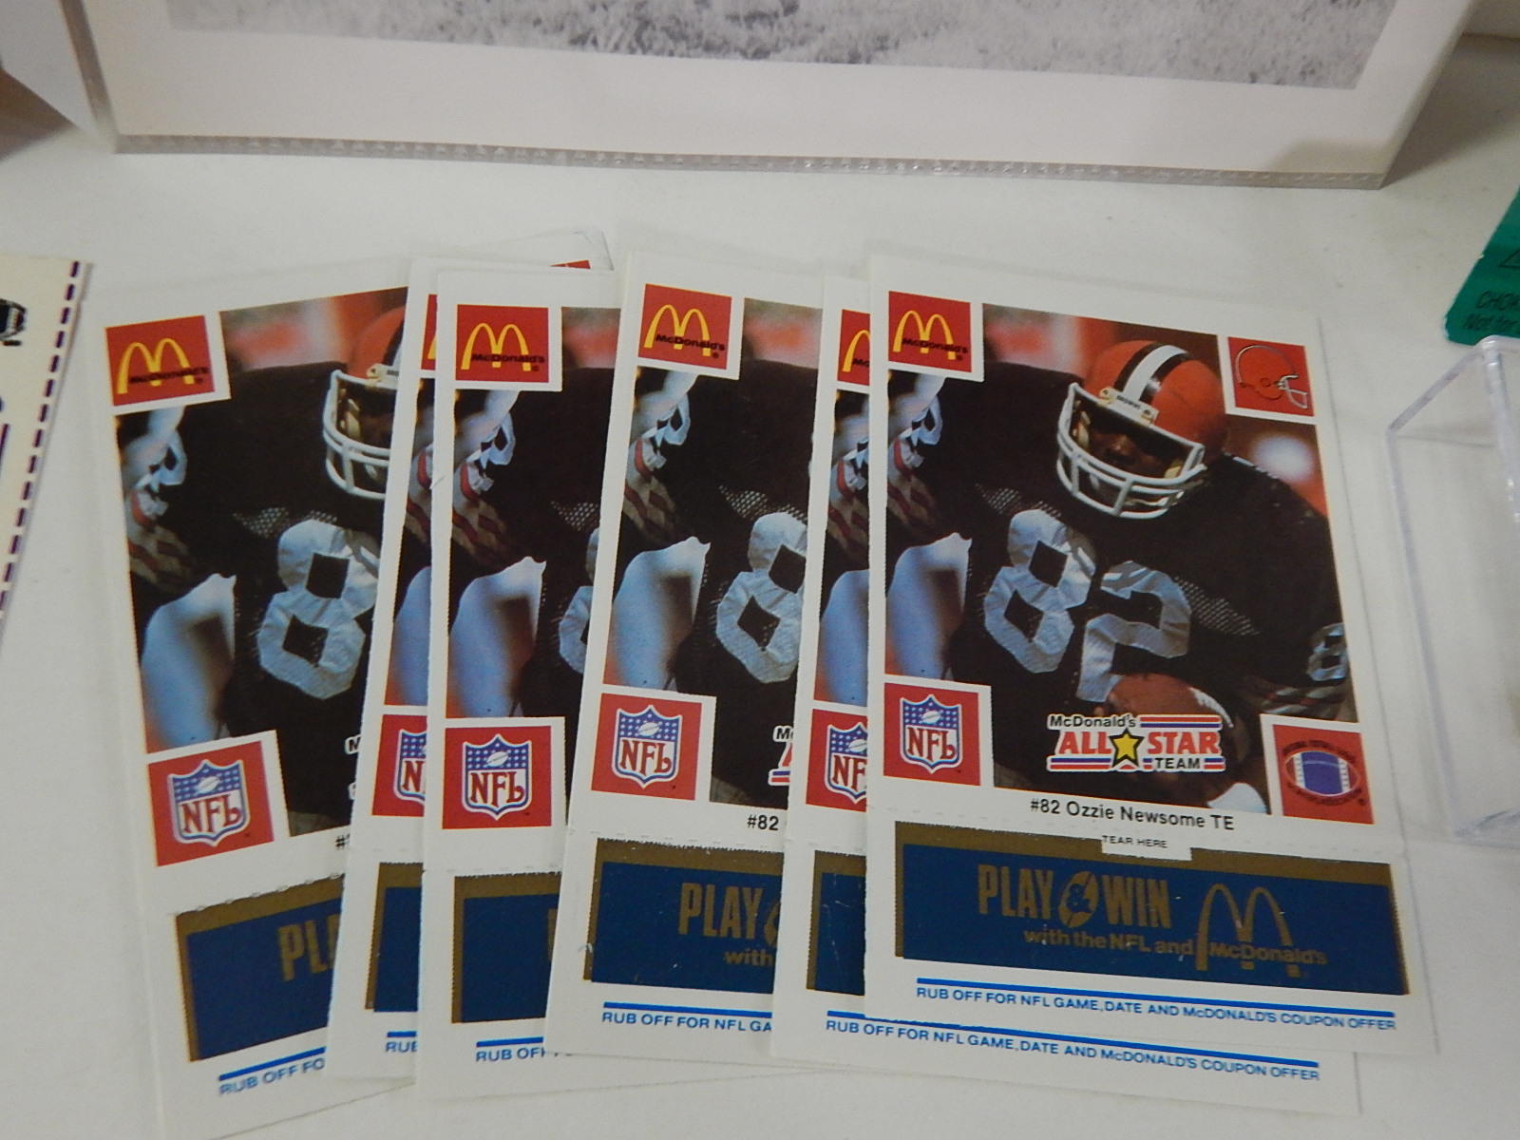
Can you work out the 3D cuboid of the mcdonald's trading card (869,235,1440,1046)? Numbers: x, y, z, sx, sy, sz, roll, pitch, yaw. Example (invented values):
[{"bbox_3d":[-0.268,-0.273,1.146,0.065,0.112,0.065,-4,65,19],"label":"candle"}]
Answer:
[{"bbox_3d":[0.054,0.006,0.183,0.078,0.001,0.119,6,66,-6],"label":"mcdonald's trading card"}]

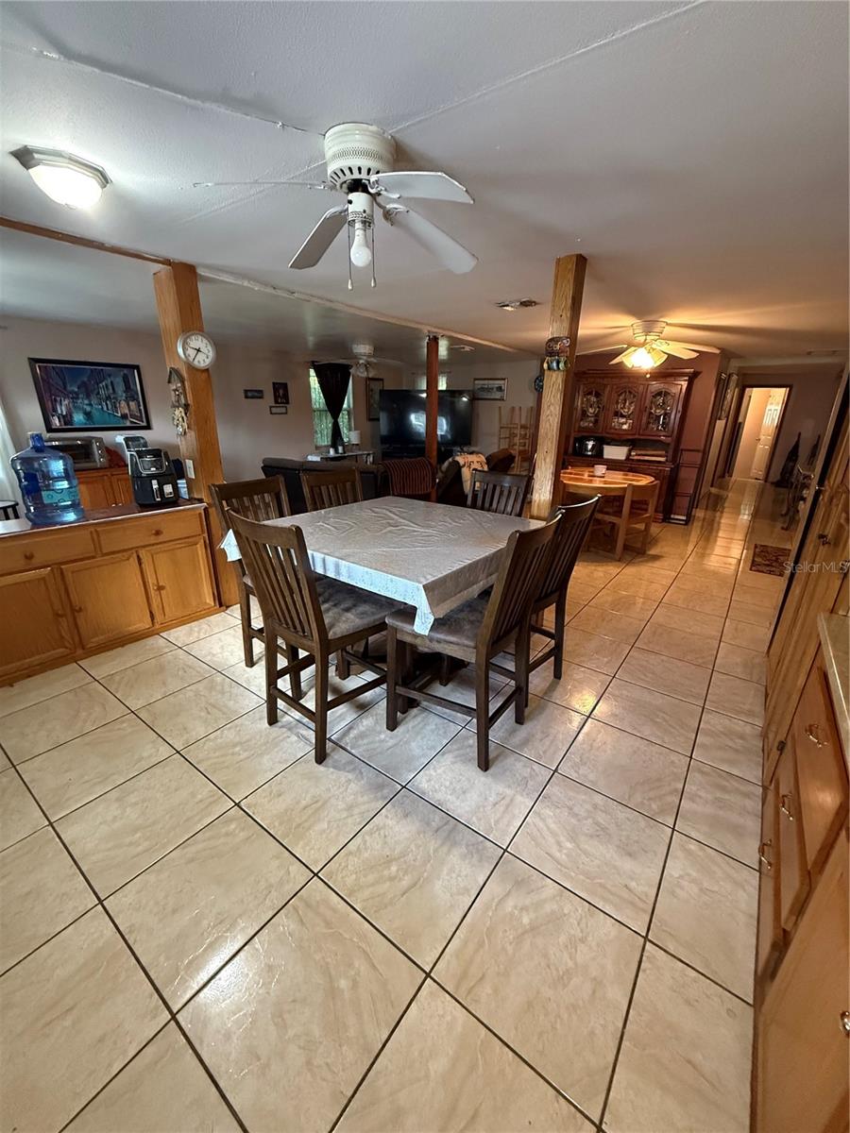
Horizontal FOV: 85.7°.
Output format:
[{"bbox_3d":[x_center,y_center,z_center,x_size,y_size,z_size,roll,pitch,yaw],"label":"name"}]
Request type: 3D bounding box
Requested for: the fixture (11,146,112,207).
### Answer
[{"bbox_3d":[-1.237,-1.318,1.594,0.285,0.108,0.285,15,24,34],"label":"fixture"}]

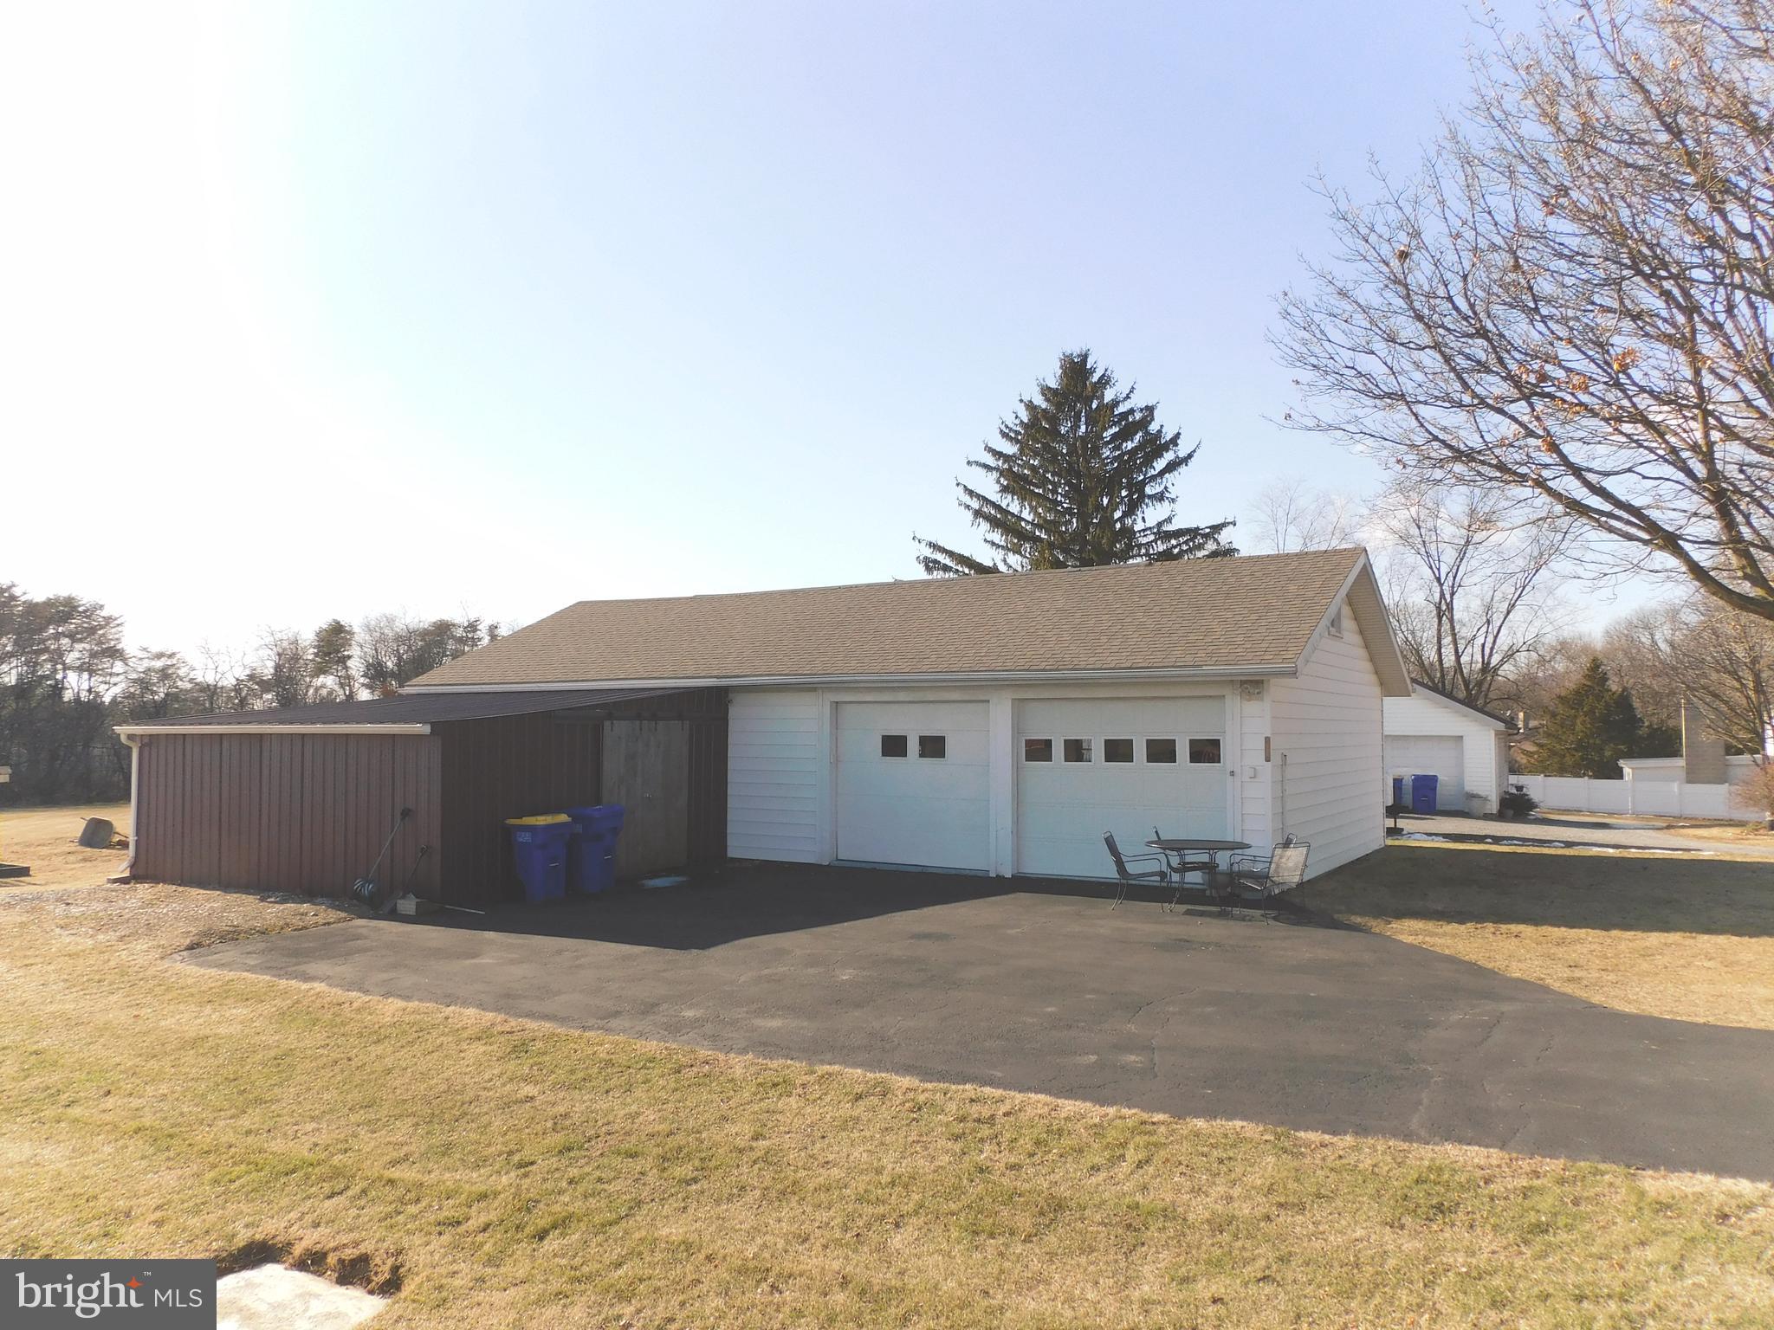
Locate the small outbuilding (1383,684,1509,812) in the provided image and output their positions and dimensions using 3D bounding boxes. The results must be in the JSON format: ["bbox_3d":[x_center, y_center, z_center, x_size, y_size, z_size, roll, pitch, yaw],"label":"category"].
[{"bbox_3d":[16.700,2.440,37.949,4.850,3.850,6.450,-2,-4,32],"label":"small outbuilding"}]

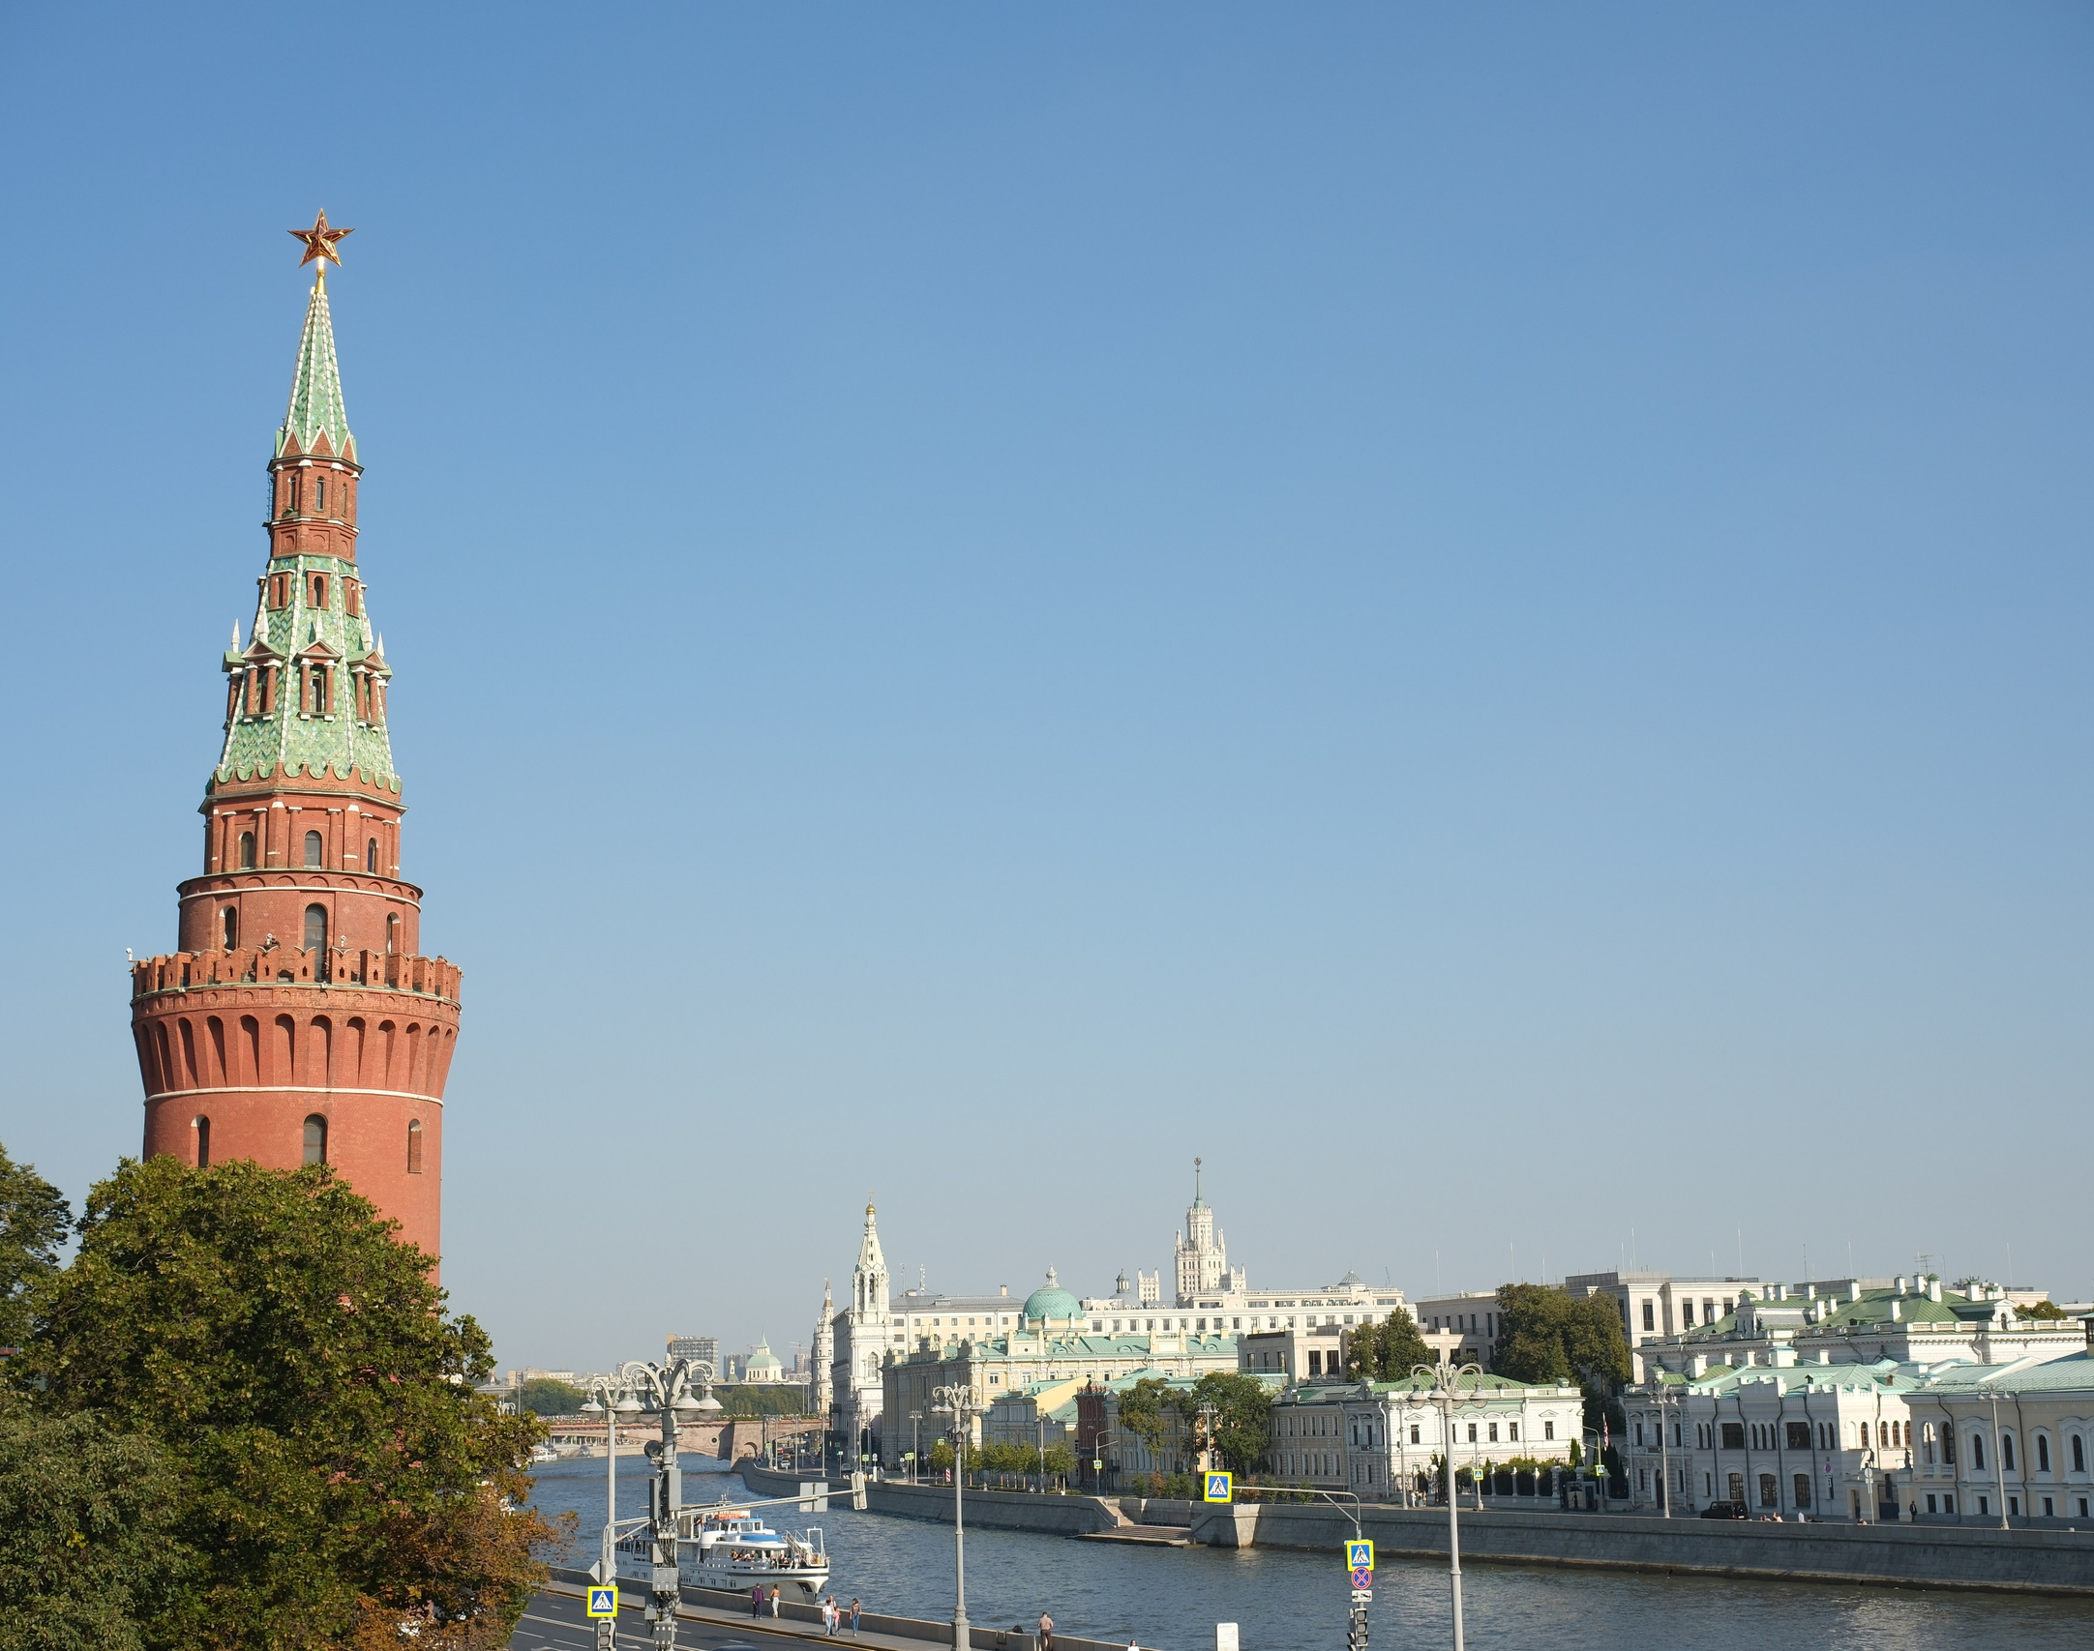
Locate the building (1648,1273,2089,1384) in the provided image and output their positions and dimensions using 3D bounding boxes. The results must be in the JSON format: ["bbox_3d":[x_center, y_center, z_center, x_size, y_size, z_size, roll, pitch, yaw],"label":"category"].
[{"bbox_3d":[90.230,62.360,310.140,25.000,22.000,43.700,4,-13,-25],"label":"building"}]

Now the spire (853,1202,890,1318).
[{"bbox_3d":[-35.611,87.717,572.910,7.400,24.870,7.400,1,-12,-11],"label":"spire"}]

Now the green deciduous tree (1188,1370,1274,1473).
[{"bbox_3d":[21.253,69.501,321.937,10.000,14.490,10.000,-2,-11,3],"label":"green deciduous tree"}]

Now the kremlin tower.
[{"bbox_3d":[-31.898,2.520,120.819,13.500,61.500,13.500,2,-12,-15],"label":"kremlin tower"}]

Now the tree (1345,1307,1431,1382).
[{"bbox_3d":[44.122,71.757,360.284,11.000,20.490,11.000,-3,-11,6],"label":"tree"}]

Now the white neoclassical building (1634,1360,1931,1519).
[{"bbox_3d":[74.620,61.370,281.150,13.000,13.400,32.300,5,-13,-27],"label":"white neoclassical building"}]

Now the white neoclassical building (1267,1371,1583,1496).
[{"bbox_3d":[42.458,69.221,320.433,27.000,14.000,22.000,6,-13,-31],"label":"white neoclassical building"}]

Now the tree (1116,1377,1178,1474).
[{"bbox_3d":[13.040,78.290,363.580,8.200,14.000,8.000,-2,-12,2],"label":"tree"}]

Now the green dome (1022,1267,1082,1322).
[{"bbox_3d":[0.820,79.460,478.000,9.600,9.500,9.600,-1,-12,0],"label":"green dome"}]

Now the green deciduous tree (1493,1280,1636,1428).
[{"bbox_3d":[63.990,68.690,347.530,17.000,24.400,15.000,-3,-12,10],"label":"green deciduous tree"}]

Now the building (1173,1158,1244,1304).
[{"bbox_3d":[117.514,325.982,2047.505,42.000,170.000,42.000,9,-15,-41],"label":"building"}]

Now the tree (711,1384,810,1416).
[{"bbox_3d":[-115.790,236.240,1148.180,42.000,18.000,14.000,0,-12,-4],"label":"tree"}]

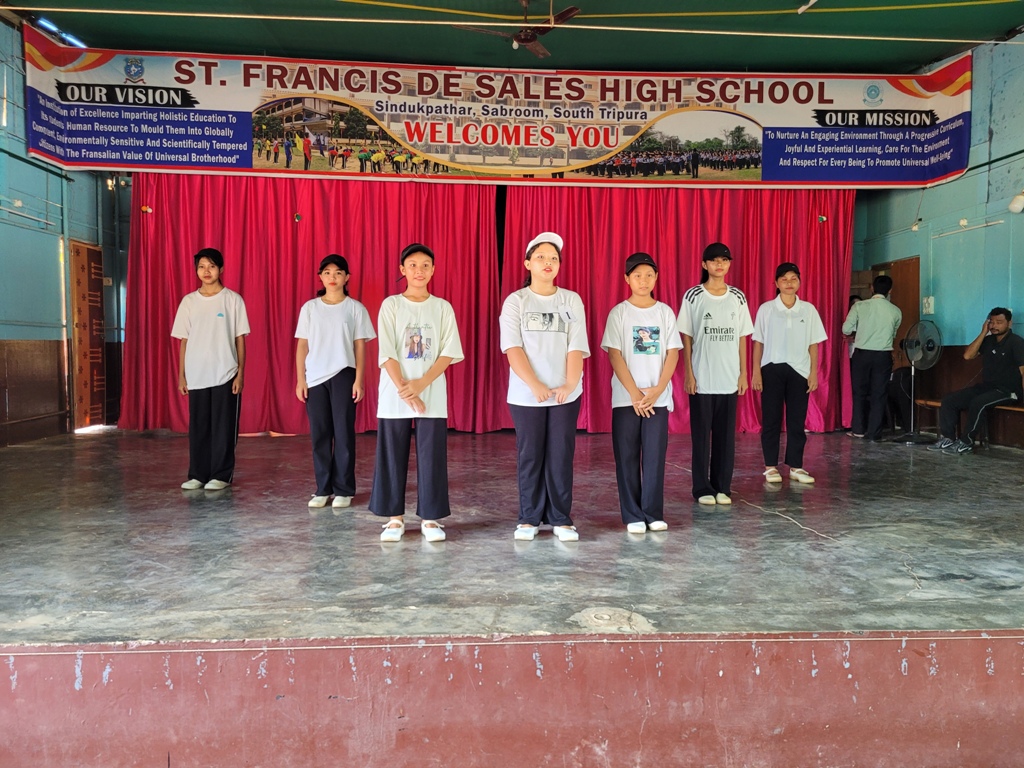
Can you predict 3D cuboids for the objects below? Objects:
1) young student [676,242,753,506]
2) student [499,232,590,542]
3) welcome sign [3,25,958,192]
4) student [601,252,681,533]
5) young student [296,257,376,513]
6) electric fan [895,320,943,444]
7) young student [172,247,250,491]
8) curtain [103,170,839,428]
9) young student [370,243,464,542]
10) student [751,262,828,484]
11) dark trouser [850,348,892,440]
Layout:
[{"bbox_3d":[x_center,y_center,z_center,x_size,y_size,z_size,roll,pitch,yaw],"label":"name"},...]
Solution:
[{"bbox_3d":[1.261,-0.072,4.787,0.457,1.604,0.290,1,3,0],"label":"young student"},{"bbox_3d":[0.165,0.004,3.888,0.448,1.526,0.340,0,3,-3],"label":"student"},{"bbox_3d":[-0.012,-2.749,7.733,9.060,1.242,0.679,0,3,-3],"label":"welcome sign"},{"bbox_3d":[0.684,0.039,4.072,0.414,1.448,0.330,1,3,2],"label":"student"},{"bbox_3d":[-1.057,-0.027,4.609,0.476,1.487,0.290,0,3,-6],"label":"young student"},{"bbox_3d":[4.274,-0.040,8.091,0.480,1.253,0.410,-1,3,-20],"label":"electric fan"},{"bbox_3d":[-1.992,-0.109,5.099,0.477,1.580,0.290,0,3,-5],"label":"young student"},{"bbox_3d":[-0.172,-0.888,8.290,7.904,2.797,0.300,0,3,-3],"label":"curtain"},{"bbox_3d":[-0.472,0.033,3.845,0.458,1.459,0.340,0,3,-7],"label":"young student"},{"bbox_3d":[1.997,-0.081,5.533,0.527,1.560,0.290,1,3,3],"label":"student"},{"bbox_3d":[3.882,0.086,8.285,0.420,0.935,0.280,1,3,5],"label":"dark trouser"}]

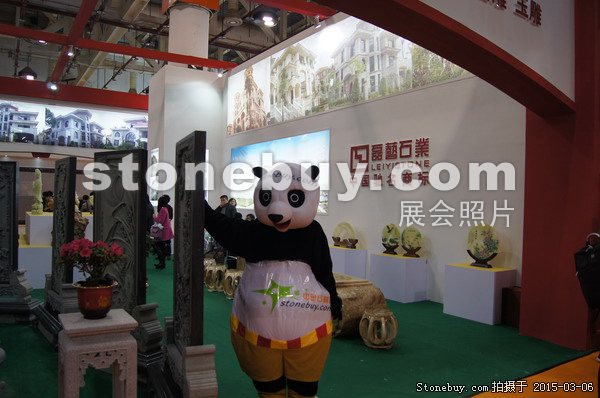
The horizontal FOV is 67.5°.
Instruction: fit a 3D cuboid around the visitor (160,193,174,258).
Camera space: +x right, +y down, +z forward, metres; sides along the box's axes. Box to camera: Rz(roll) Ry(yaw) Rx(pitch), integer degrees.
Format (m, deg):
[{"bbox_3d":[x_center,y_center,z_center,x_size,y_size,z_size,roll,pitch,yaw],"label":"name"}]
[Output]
[{"bbox_3d":[-3.269,0.700,11.134,0.470,1.610,0.320,1,0,-30],"label":"visitor"}]

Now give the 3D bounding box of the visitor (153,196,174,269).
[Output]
[{"bbox_3d":[-3.090,0.759,10.254,0.370,1.610,0.440,1,0,21],"label":"visitor"}]

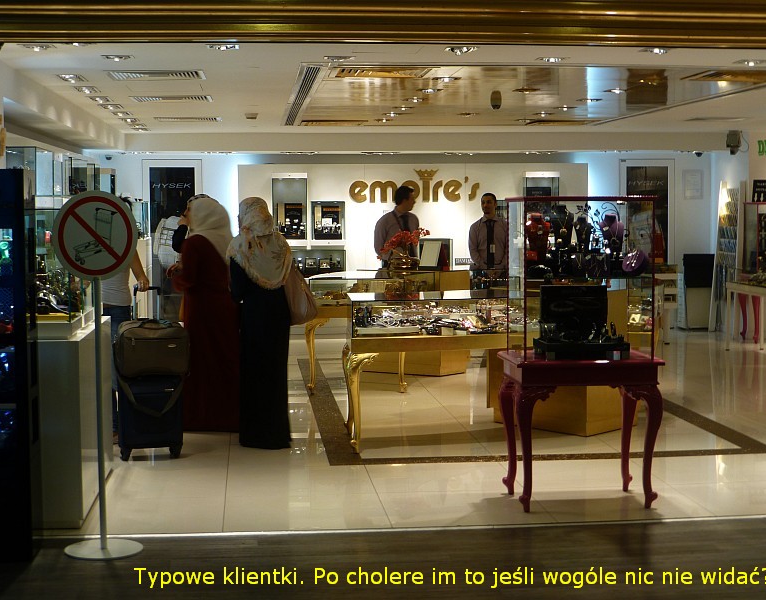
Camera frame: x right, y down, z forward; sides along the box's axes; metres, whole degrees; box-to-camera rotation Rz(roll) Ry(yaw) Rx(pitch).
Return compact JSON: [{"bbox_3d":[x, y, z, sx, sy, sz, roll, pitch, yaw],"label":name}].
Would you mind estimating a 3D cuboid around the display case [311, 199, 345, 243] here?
[{"bbox_3d":[-0.659,-0.913,15.837,0.400,0.510,0.250,-1,4,-6],"label":"display case"}]

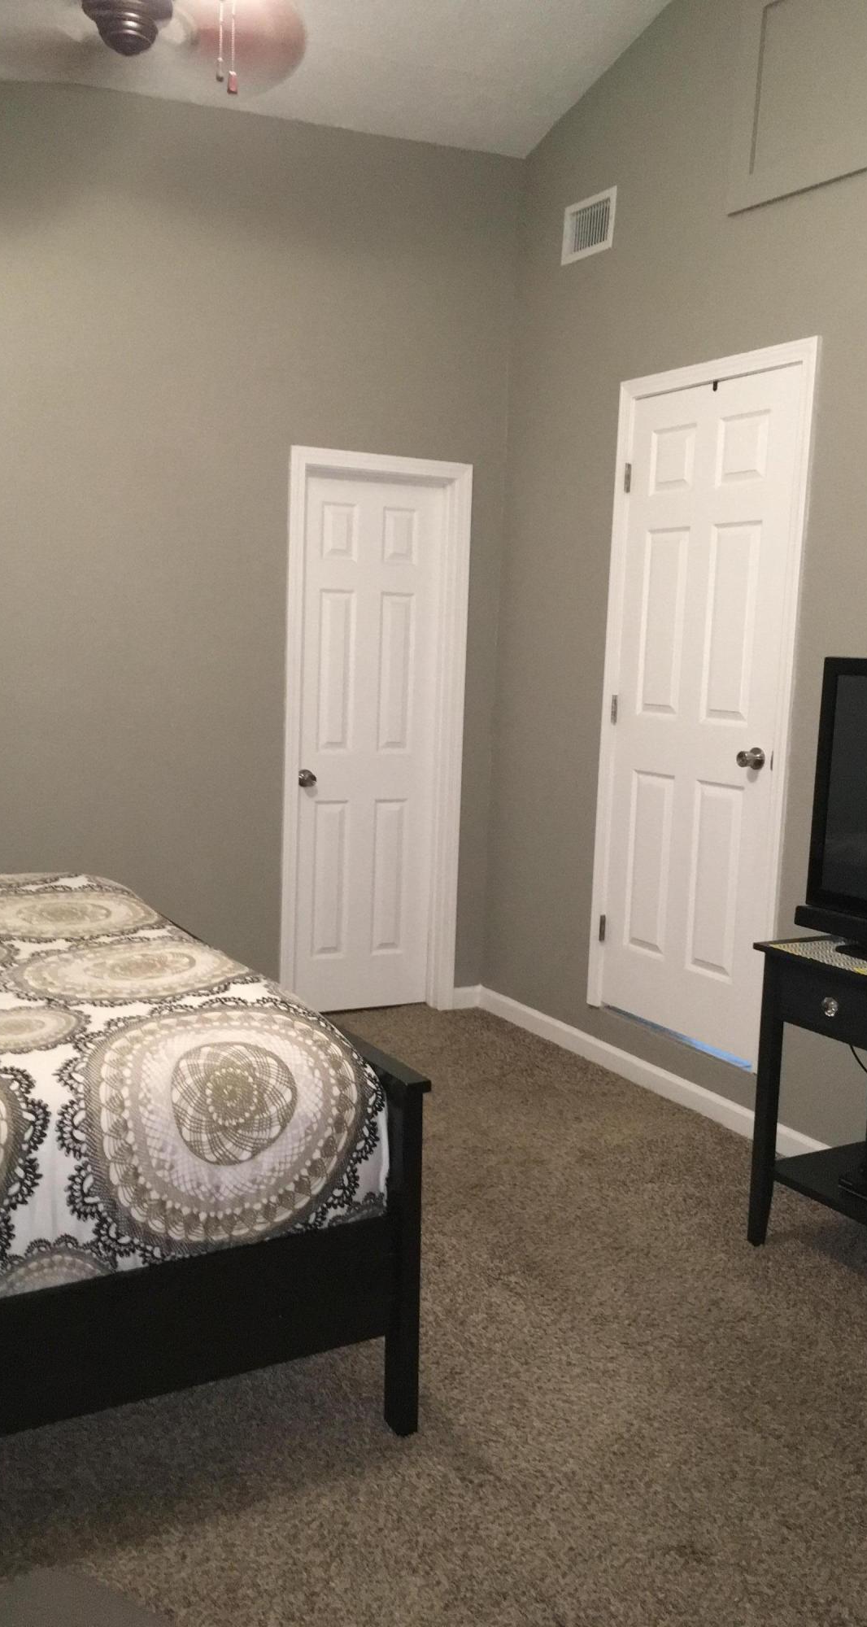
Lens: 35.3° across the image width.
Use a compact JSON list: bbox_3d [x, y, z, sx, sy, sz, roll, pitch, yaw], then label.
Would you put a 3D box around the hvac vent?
[{"bbox_3d":[0.521,-1.998,4.641,0.030,0.192,0.302,-2,9,-28],"label":"hvac vent"}]

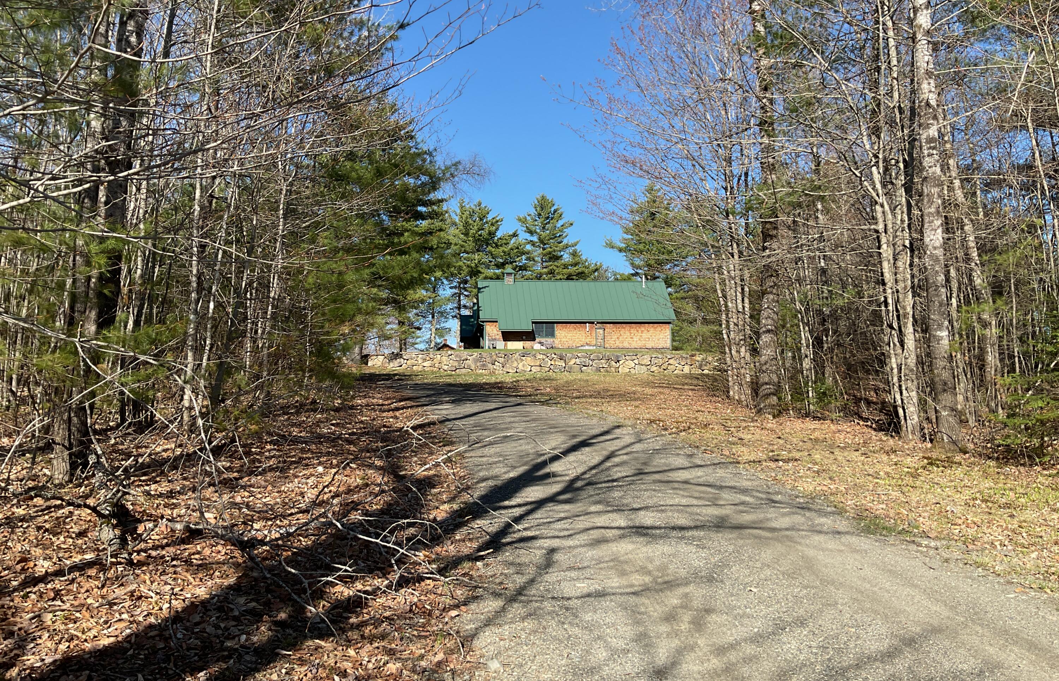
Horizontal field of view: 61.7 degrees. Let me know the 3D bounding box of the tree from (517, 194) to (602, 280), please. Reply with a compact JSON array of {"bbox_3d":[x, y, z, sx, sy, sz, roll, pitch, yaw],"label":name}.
[{"bbox_3d":[2.500,-6.600,92.000,8.200,17.000,8.200,0,-2,0],"label":"tree"}]

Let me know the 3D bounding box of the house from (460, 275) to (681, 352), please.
[{"bbox_3d":[3.050,-2.300,73.300,16.600,6.500,8.000,0,-3,-5],"label":"house"}]

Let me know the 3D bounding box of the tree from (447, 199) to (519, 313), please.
[{"bbox_3d":[-4.600,-6.200,88.000,7.200,15.600,7.200,0,-2,0],"label":"tree"}]

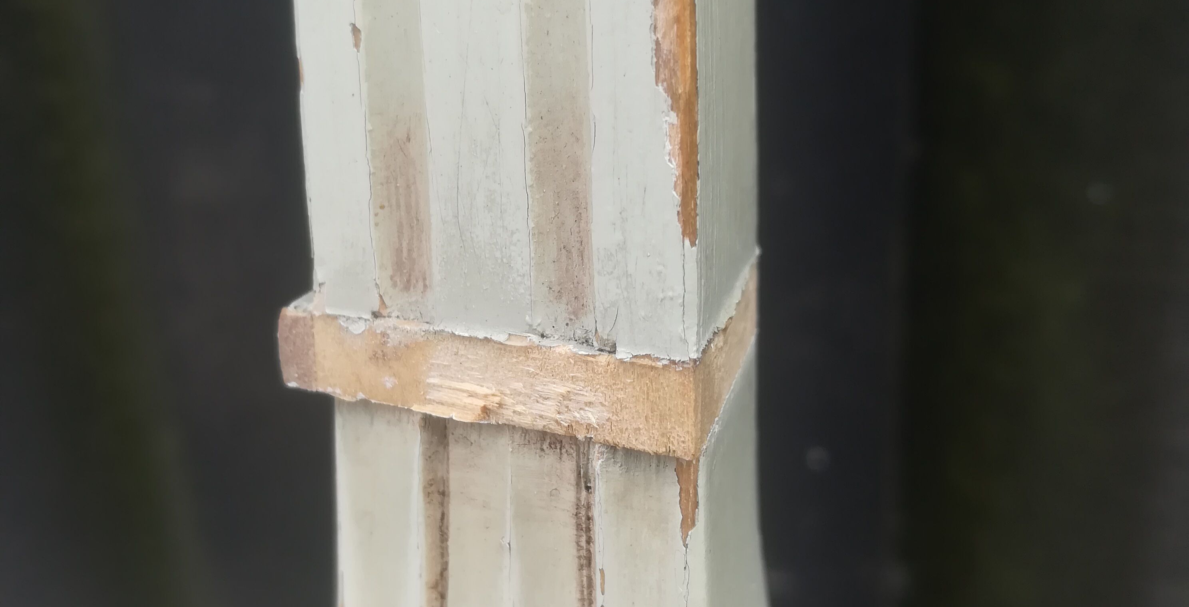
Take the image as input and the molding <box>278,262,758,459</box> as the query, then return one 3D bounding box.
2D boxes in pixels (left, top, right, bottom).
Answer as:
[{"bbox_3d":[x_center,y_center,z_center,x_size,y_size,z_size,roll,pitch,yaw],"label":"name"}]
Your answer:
[{"bbox_3d":[-0.008,0.002,0.155,0.052,0.012,0.036,7,24,17],"label":"molding"}]

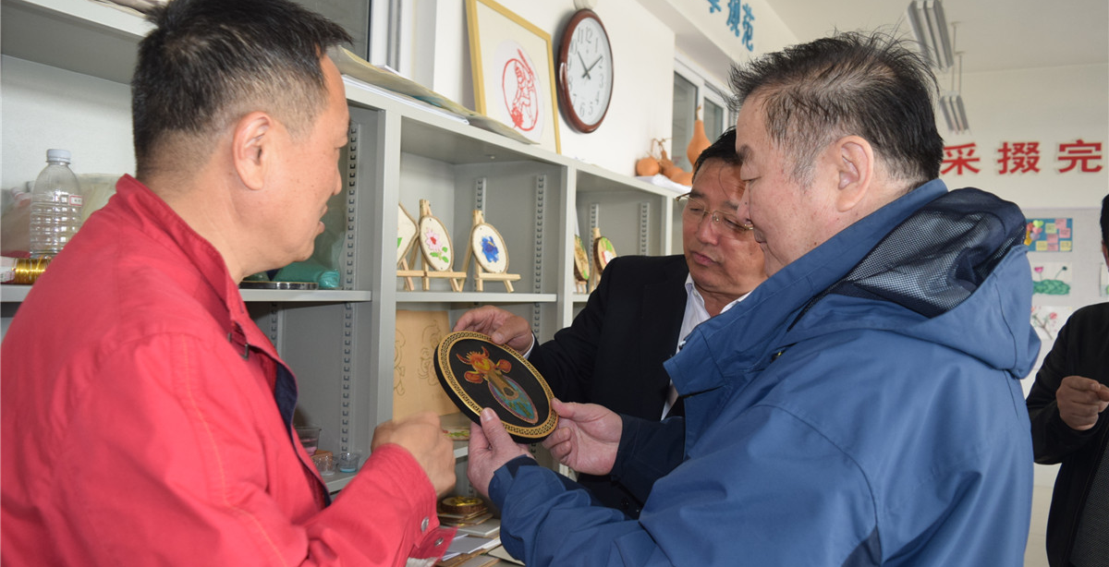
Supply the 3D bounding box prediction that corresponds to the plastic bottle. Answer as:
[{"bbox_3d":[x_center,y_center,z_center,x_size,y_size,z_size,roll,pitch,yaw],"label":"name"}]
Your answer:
[{"bbox_3d":[-0.743,-0.099,1.237,0.067,0.204,0.067,2,0,29],"label":"plastic bottle"}]

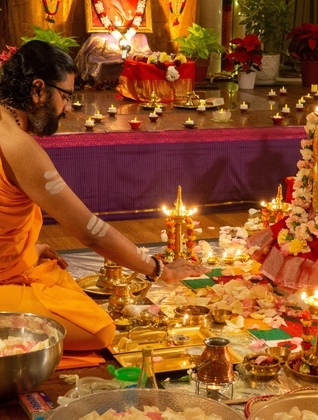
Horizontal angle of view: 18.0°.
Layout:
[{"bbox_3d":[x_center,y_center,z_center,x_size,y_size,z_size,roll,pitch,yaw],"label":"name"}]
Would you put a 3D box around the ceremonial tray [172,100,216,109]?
[{"bbox_3d":[0.195,-0.571,5.421,0.255,0.024,0.255,1,12,0],"label":"ceremonial tray"}]

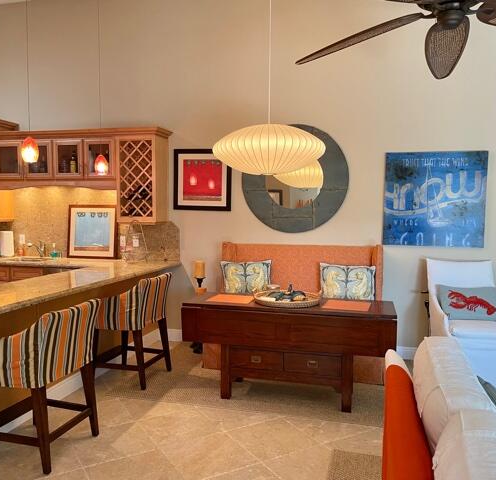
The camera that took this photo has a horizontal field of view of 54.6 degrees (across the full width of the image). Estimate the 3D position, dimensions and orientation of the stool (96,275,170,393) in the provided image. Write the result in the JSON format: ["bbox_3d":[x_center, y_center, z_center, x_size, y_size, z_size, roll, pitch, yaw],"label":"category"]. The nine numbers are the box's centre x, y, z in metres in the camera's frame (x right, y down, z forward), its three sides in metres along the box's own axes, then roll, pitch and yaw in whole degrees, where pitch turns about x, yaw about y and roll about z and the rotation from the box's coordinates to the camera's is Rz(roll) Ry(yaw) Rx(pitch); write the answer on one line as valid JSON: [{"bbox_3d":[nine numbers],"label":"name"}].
[{"bbox_3d":[-1.026,0.756,4.213,0.560,0.910,0.570,2,3,13],"label":"stool"}]

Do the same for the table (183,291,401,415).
[{"bbox_3d":[0.326,0.871,3.807,1.593,0.756,0.590,1,3,15],"label":"table"}]

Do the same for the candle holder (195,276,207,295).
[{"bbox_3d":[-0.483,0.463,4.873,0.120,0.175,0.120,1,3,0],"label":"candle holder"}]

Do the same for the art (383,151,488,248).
[{"bbox_3d":[1.806,-0.391,4.660,0.920,0.908,0.035,1,3,15],"label":"art"}]

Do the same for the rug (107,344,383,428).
[{"bbox_3d":[0.243,1.219,4.292,2.510,0.012,1.585,2,3,13],"label":"rug"}]

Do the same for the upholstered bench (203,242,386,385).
[{"bbox_3d":[0.463,0.630,4.654,1.658,1.145,0.750,1,3,15],"label":"upholstered bench"}]

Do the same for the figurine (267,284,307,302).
[{"bbox_3d":[0.307,0.423,3.808,0.300,0.110,0.180,1,3,15],"label":"figurine"}]

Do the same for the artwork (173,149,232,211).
[{"bbox_3d":[-0.492,-0.654,5.227,0.660,0.665,0.035,2,3,13],"label":"artwork"}]

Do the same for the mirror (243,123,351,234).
[{"bbox_3d":[0.484,-0.635,5.006,1.115,1.120,0.040,2,3,13],"label":"mirror"}]

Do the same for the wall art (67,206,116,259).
[{"bbox_3d":[-1.784,-0.087,5.538,0.615,0.620,0.030,2,0,13],"label":"wall art"}]

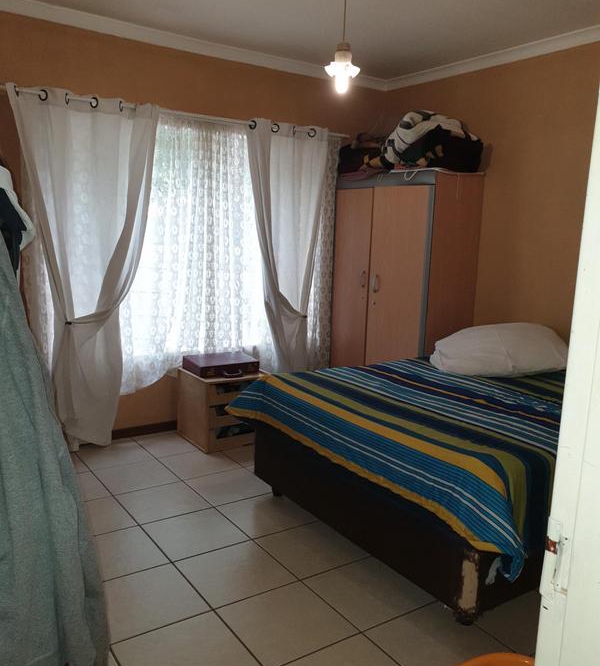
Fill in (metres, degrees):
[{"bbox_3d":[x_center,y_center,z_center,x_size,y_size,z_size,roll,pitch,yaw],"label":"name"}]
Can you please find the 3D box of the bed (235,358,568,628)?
[{"bbox_3d":[0.954,0.606,3.261,1.908,0.667,1.572,-4,11,-34],"label":"bed"}]

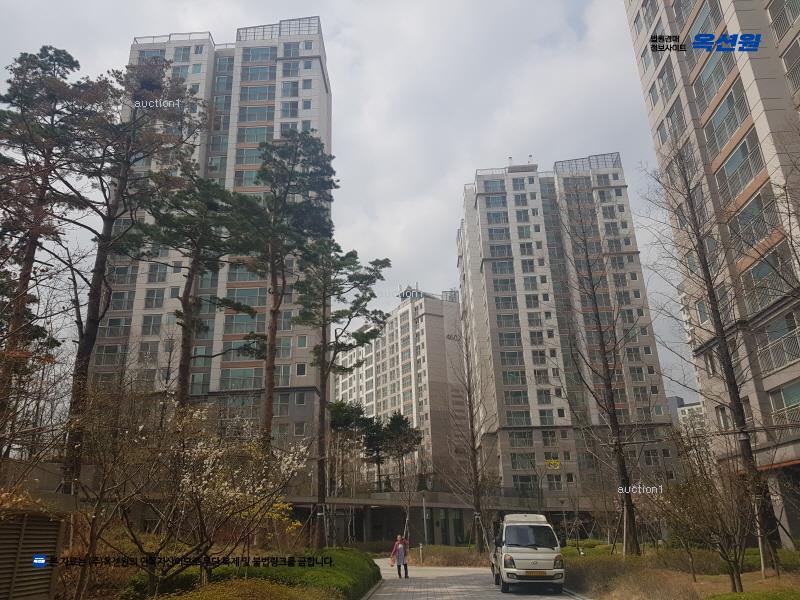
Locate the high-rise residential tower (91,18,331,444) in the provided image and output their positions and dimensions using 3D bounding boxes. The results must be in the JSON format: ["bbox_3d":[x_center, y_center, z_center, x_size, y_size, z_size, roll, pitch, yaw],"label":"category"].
[{"bbox_3d":[-20.104,-4.009,69.907,23.245,60.469,12.500,-3,-20,1],"label":"high-rise residential tower"}]

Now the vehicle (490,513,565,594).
[{"bbox_3d":[3.780,7.903,18.926,1.740,2.100,5.100,-3,-21,3],"label":"vehicle"}]

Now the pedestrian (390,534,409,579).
[{"bbox_3d":[-0.025,10.449,24.460,0.650,1.600,0.400,-2,-21,0],"label":"pedestrian"}]

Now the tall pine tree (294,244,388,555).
[{"bbox_3d":[-2.790,3.890,26.383,4.400,14.617,4.300,-3,-20,1],"label":"tall pine tree"}]

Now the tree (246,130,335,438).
[{"bbox_3d":[-3.939,0.247,21.408,3.400,15.100,3.400,-2,-21,0],"label":"tree"}]

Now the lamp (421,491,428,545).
[{"bbox_3d":[1.559,13.566,36.015,0.400,4.050,0.400,-2,-21,0],"label":"lamp"}]

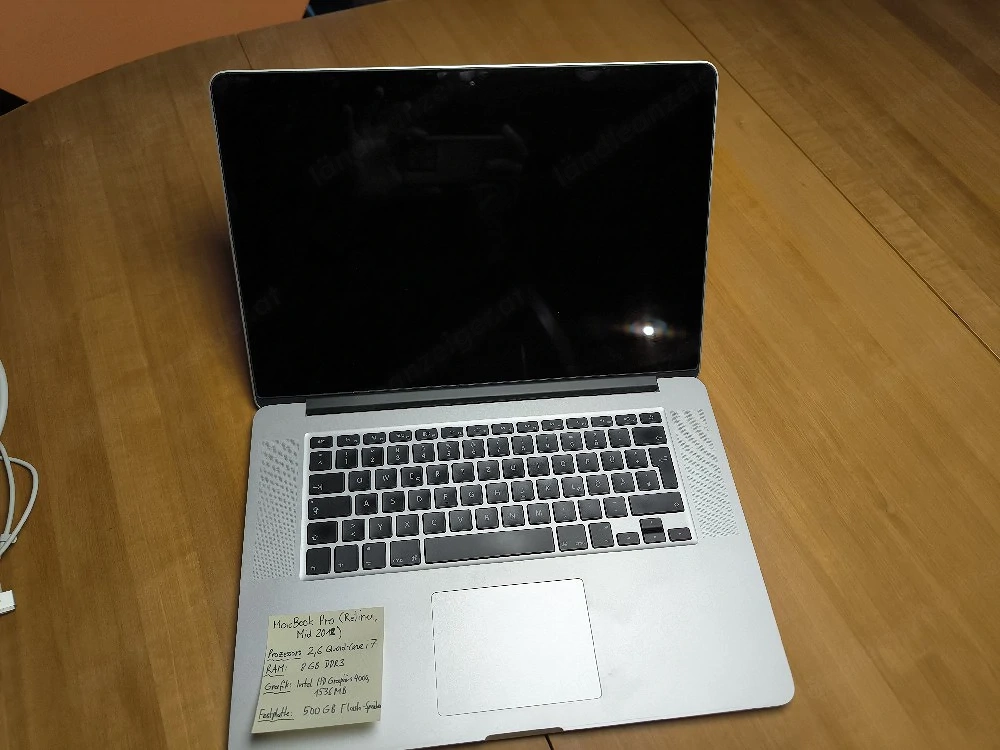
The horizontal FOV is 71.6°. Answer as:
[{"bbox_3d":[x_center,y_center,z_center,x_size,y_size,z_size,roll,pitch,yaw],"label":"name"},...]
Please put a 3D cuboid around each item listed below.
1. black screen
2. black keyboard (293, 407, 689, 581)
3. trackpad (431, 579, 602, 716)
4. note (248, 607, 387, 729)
[{"bbox_3d":[-0.016,-0.102,0.524,0.358,0.239,0.007,-4,17,-6],"label":"black screen"},{"bbox_3d":[-0.002,0.084,0.515,0.277,0.008,0.108,-4,60,-6],"label":"black keyboard"},{"bbox_3d":[0.010,0.179,0.461,0.106,0.004,0.077,-4,60,-6],"label":"trackpad"},{"bbox_3d":[-0.113,0.187,0.442,0.076,0.013,0.070,-2,60,-5],"label":"note"}]

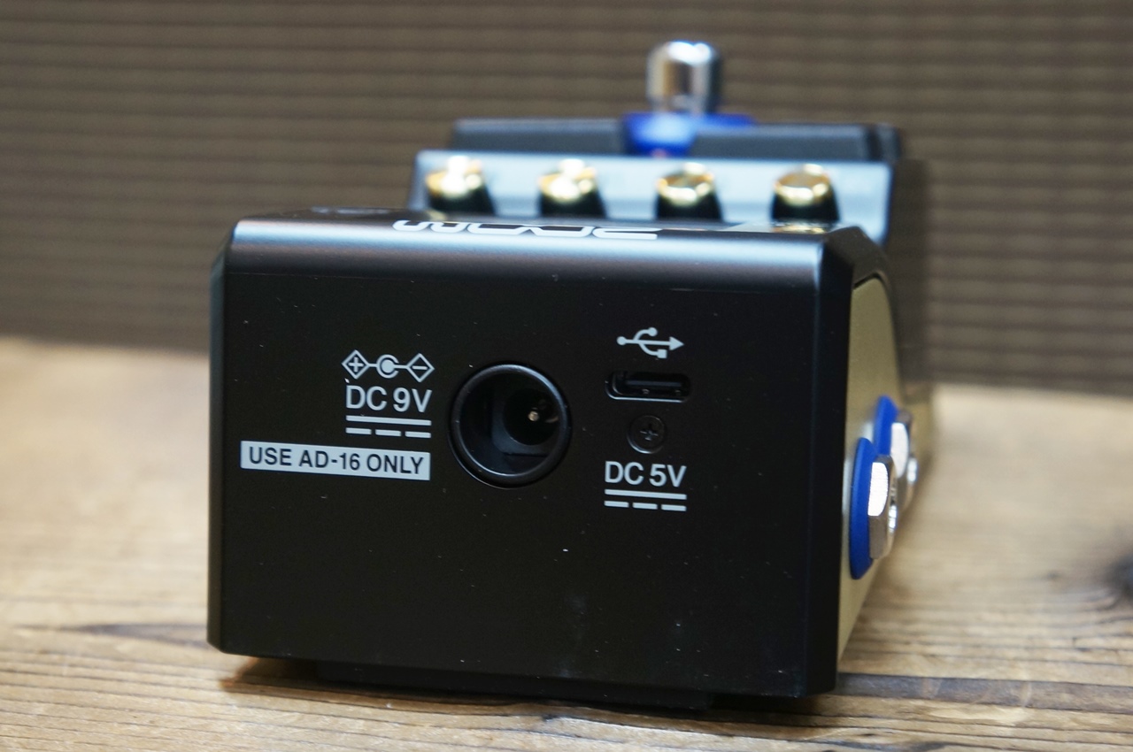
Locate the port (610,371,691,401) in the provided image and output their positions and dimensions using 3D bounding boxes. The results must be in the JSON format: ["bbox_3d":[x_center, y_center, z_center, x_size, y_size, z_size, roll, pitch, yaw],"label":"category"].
[{"bbox_3d":[0.009,0.001,0.179,0.009,0.003,0.005,3,5,11],"label":"port"}]

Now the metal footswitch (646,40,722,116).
[{"bbox_3d":[0.020,-0.050,0.268,0.012,0.012,0.012,3,12,12],"label":"metal footswitch"}]

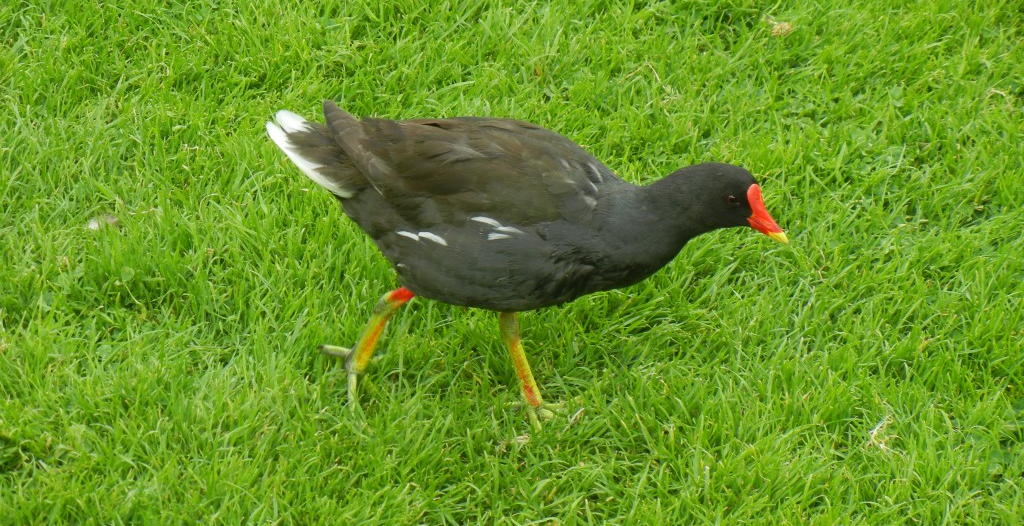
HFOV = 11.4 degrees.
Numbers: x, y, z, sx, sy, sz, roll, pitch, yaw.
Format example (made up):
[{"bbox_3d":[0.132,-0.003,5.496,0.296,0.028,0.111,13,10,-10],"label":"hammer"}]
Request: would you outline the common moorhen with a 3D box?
[{"bbox_3d":[0.009,-0.005,3.150,0.320,0.208,0.120,2,26,4],"label":"common moorhen"}]

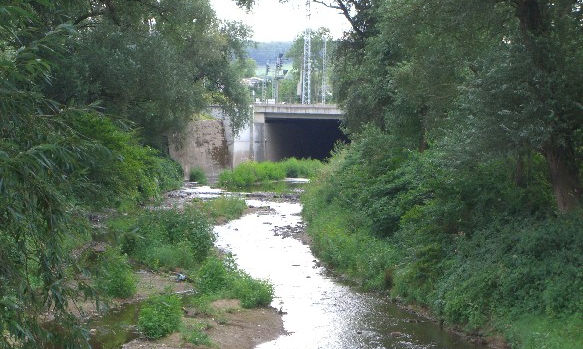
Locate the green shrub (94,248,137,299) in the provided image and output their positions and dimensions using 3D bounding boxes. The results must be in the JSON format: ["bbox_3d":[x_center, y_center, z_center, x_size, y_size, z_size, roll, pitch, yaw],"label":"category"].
[{"bbox_3d":[-5.593,3.146,61.000,1.350,1.550,1.300,0,2,0],"label":"green shrub"}]

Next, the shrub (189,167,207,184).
[{"bbox_3d":[-8.569,0.091,175.000,1.600,1.600,1.500,0,2,0],"label":"shrub"}]

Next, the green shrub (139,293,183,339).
[{"bbox_3d":[-3.446,3.736,50.500,1.130,1.100,1.100,0,2,0],"label":"green shrub"}]

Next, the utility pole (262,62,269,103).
[{"bbox_3d":[-3.007,-10.524,222.000,0.600,4.800,0.600,-1,2,-24],"label":"utility pole"}]

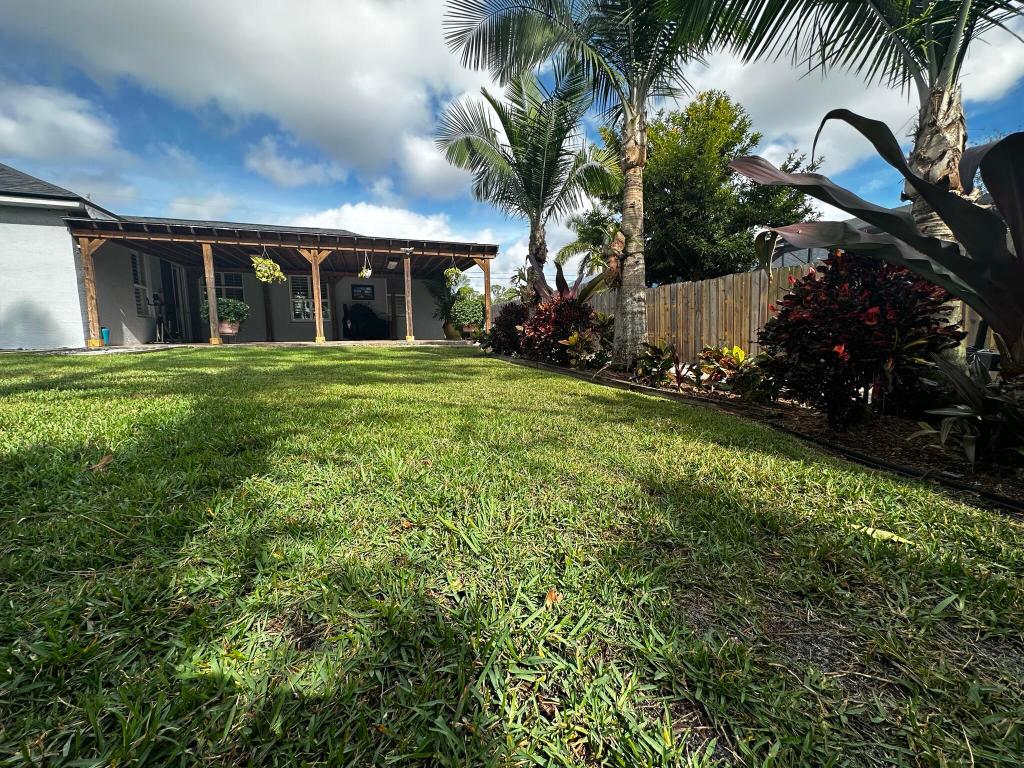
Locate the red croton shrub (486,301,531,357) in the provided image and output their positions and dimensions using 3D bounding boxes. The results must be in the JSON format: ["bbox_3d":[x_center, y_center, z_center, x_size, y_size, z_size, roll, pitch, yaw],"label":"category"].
[{"bbox_3d":[-0.059,-0.937,7.038,0.820,0.920,0.820,0,8,0],"label":"red croton shrub"}]

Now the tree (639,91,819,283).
[{"bbox_3d":[5.212,-3.994,10.453,4.900,6.200,4.700,0,8,0],"label":"tree"}]

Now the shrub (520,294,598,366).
[{"bbox_3d":[0.682,-0.813,5.945,1.080,0.970,1.000,0,8,0],"label":"shrub"}]

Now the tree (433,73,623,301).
[{"bbox_3d":[0.247,-2.609,6.604,2.700,4.350,2.600,0,8,0],"label":"tree"}]

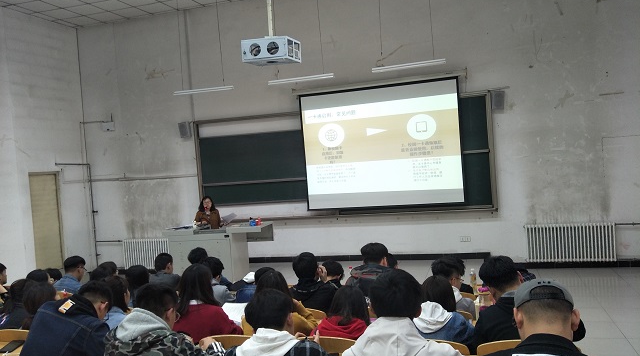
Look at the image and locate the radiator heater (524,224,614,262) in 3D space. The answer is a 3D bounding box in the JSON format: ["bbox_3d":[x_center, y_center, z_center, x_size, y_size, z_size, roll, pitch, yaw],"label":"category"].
[{"bbox_3d":[4.499,1.171,7.954,1.480,0.690,0.150,-3,4,16],"label":"radiator heater"}]

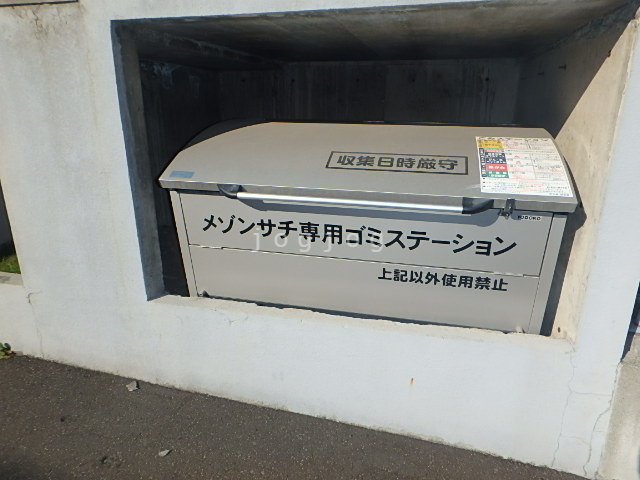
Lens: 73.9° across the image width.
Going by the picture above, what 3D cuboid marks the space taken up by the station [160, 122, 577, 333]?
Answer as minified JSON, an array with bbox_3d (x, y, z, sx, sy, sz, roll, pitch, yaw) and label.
[{"bbox_3d":[0.189,-0.109,2.082,1.660,0.871,0.813,4,18,13],"label":"station"}]

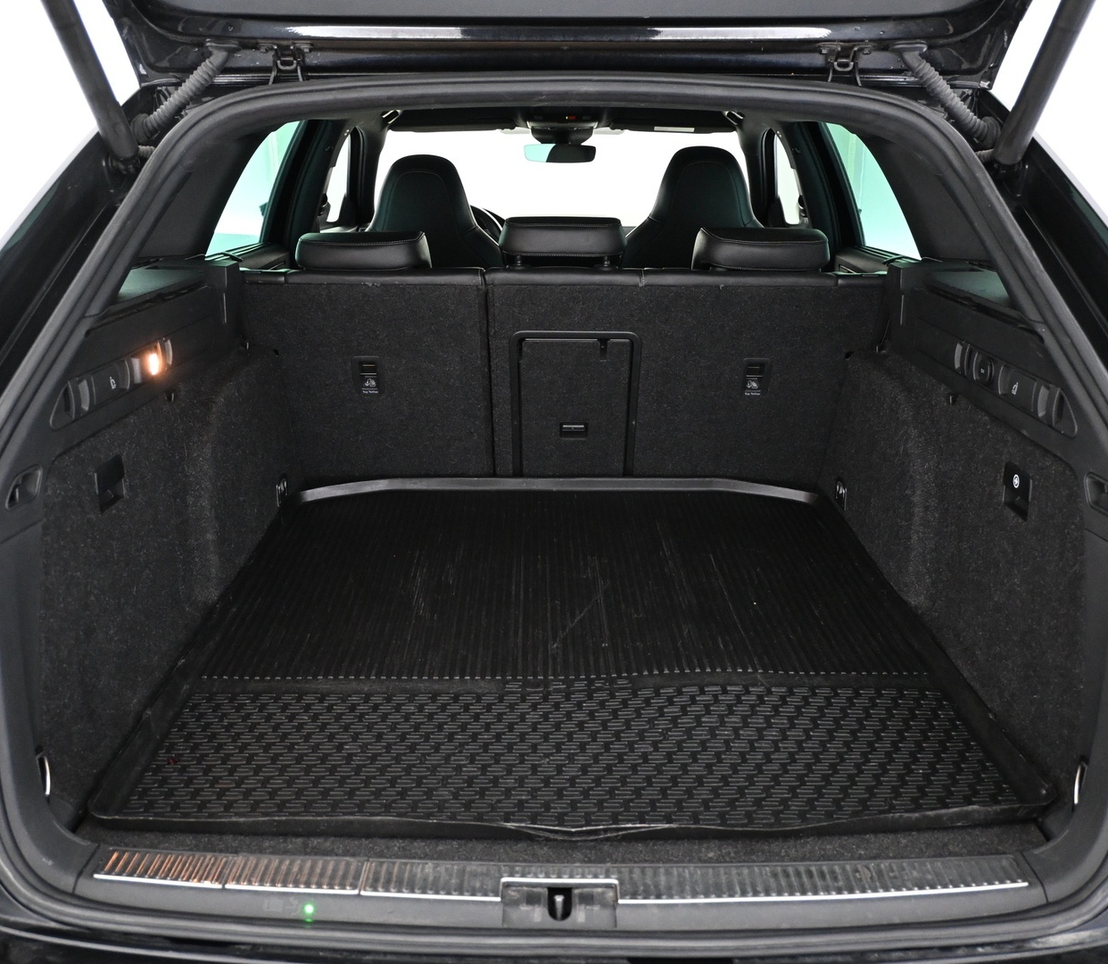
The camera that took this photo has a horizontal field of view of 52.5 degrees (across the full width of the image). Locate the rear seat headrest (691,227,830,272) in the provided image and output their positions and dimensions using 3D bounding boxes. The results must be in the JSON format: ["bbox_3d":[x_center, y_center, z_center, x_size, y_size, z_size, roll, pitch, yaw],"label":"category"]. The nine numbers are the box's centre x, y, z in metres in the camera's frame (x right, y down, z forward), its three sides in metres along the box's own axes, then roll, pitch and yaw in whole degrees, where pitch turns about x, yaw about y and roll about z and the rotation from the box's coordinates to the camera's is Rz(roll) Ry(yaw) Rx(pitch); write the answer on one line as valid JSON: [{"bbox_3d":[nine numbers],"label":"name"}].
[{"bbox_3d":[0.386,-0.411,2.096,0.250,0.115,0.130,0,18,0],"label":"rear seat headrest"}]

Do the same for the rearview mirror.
[{"bbox_3d":[0.020,-1.070,3.660,0.240,0.067,0.045,4,18,12],"label":"rearview mirror"}]

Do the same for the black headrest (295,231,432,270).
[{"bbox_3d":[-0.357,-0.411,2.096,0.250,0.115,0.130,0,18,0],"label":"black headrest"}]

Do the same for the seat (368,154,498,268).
[{"bbox_3d":[-0.345,-0.515,3.471,0.540,0.960,0.800,0,18,0],"label":"seat"}]

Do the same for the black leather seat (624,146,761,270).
[{"bbox_3d":[0.393,-0.529,3.466,0.540,0.960,0.800,0,18,0],"label":"black leather seat"}]

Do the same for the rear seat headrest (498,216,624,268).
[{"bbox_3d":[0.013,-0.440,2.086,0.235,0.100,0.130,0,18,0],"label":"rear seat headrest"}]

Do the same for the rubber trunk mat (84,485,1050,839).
[{"bbox_3d":[0.016,0.172,1.716,1.010,0.040,1.120,0,18,-1],"label":"rubber trunk mat"}]

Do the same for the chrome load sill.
[{"bbox_3d":[0.007,0.406,1.112,0.930,0.045,0.100,0,18,0],"label":"chrome load sill"}]

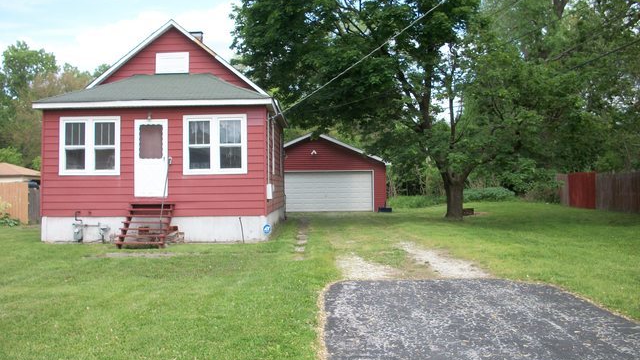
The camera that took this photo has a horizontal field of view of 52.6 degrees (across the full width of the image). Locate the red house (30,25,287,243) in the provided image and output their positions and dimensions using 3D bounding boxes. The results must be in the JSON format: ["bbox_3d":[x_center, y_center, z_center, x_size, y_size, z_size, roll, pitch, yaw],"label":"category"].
[{"bbox_3d":[-4.500,-1.560,21.900,6.450,6.550,9.400,0,0,0],"label":"red house"}]

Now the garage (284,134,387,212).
[{"bbox_3d":[-0.250,-0.380,37.600,7.600,4.200,6.900,0,0,0],"label":"garage"}]

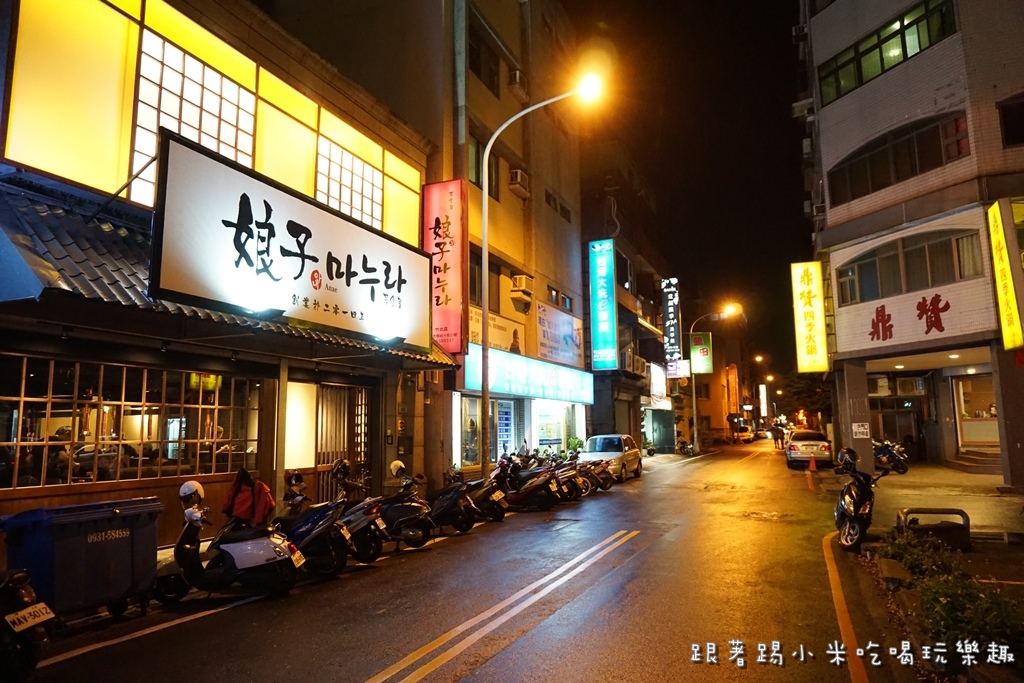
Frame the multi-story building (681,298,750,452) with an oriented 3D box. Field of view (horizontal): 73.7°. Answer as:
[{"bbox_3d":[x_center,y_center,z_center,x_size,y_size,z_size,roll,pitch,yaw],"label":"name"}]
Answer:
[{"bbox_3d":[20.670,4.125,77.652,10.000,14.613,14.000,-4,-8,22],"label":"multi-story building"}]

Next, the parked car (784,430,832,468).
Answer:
[{"bbox_3d":[12.379,4.519,28.609,1.720,1.430,4.500,-3,-8,21],"label":"parked car"}]

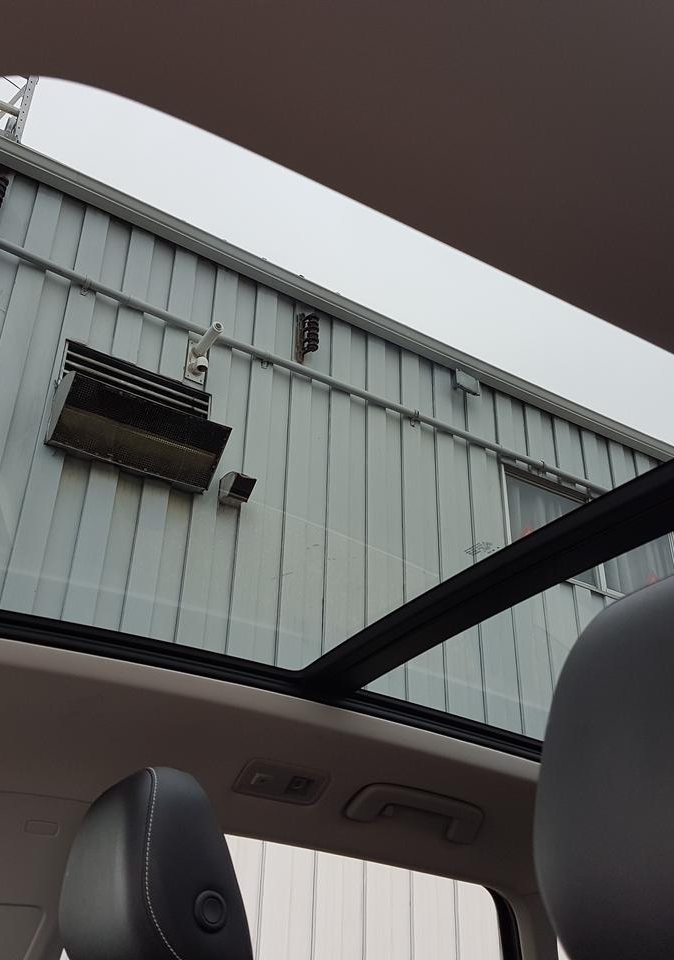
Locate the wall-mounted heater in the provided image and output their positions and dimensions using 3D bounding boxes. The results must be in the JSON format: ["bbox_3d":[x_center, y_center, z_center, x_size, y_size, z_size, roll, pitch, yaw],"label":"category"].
[{"bbox_3d":[-1.097,-0.425,5.496,0.953,0.757,0.337,19,-36,-26],"label":"wall-mounted heater"}]

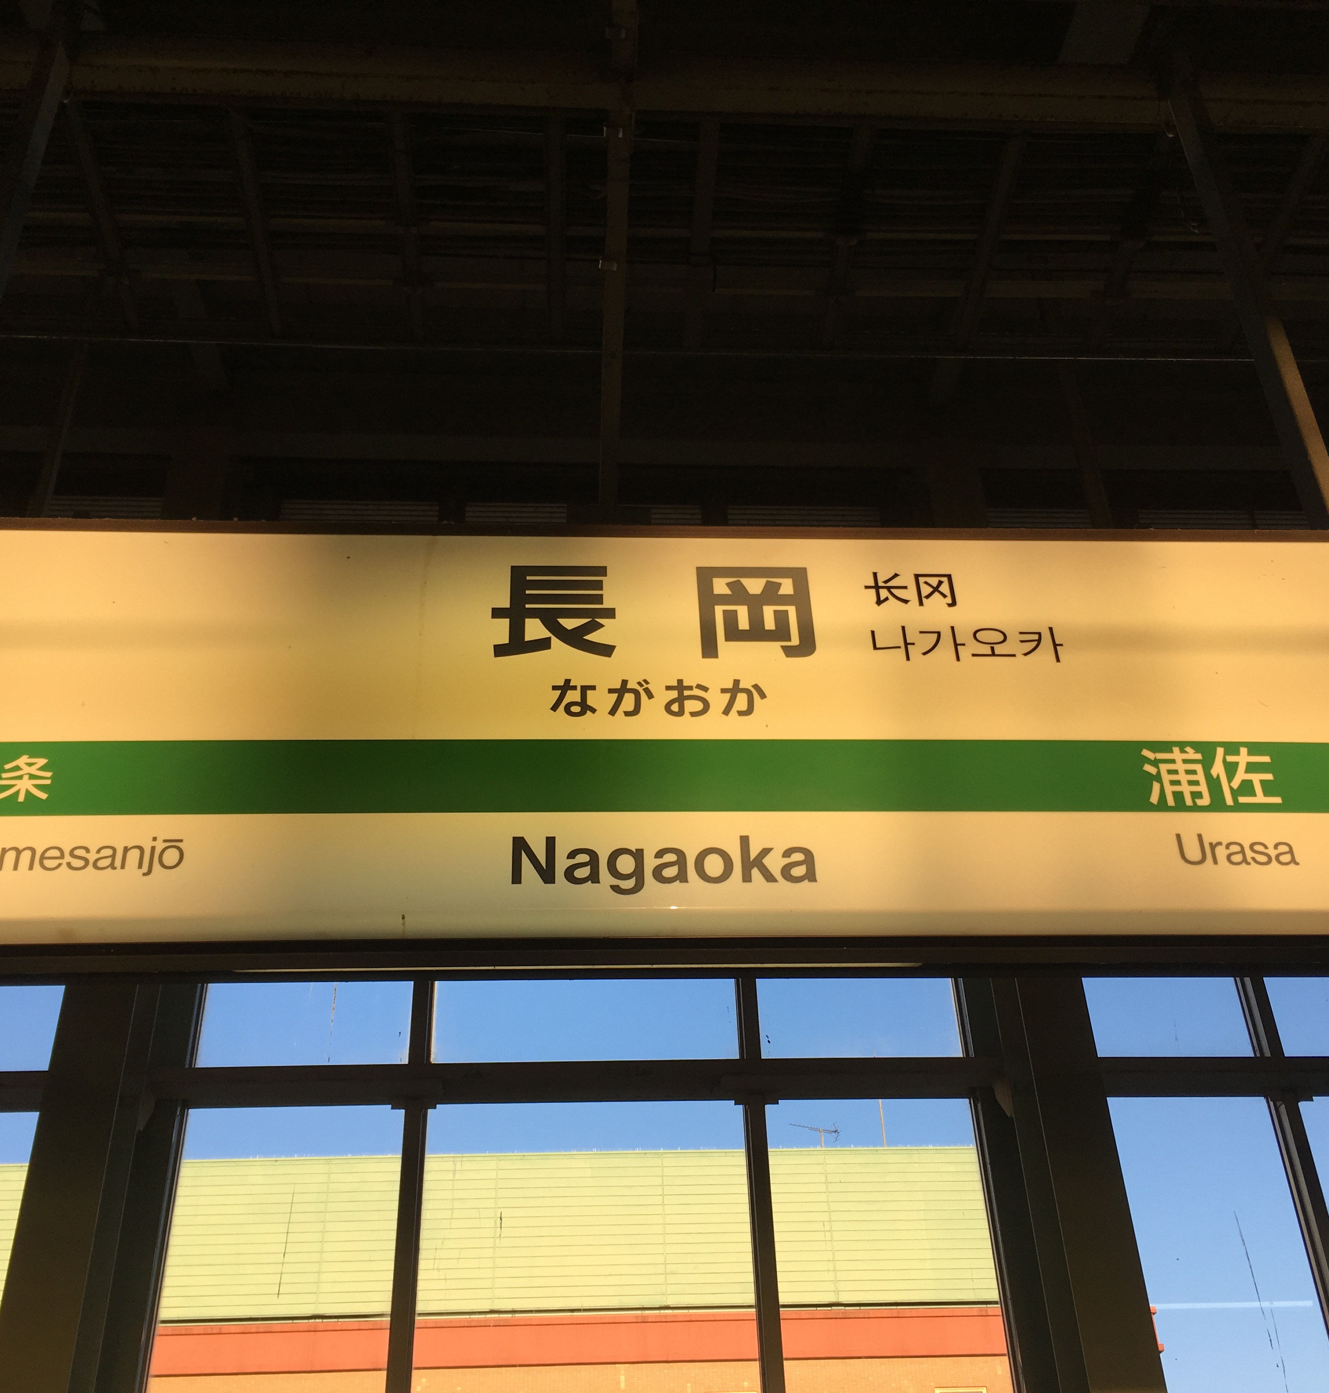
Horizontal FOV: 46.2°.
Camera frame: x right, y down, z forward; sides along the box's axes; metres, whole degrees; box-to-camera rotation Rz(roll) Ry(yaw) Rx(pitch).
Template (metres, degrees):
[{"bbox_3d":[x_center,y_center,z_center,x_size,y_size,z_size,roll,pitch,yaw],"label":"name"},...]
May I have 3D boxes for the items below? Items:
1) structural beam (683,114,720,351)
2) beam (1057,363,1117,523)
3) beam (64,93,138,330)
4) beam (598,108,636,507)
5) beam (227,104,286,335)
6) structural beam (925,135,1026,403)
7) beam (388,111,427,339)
[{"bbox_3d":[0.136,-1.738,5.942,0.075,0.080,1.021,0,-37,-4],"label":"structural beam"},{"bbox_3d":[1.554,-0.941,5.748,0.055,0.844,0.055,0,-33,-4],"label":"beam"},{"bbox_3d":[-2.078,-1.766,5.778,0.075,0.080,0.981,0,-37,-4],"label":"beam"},{"bbox_3d":[-0.139,-0.999,4.252,0.058,0.060,1.363,0,-36,-4],"label":"beam"},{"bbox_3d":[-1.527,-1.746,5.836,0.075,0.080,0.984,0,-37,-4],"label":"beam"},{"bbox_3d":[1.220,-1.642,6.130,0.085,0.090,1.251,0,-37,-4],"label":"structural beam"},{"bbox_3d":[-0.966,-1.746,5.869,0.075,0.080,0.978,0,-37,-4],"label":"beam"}]

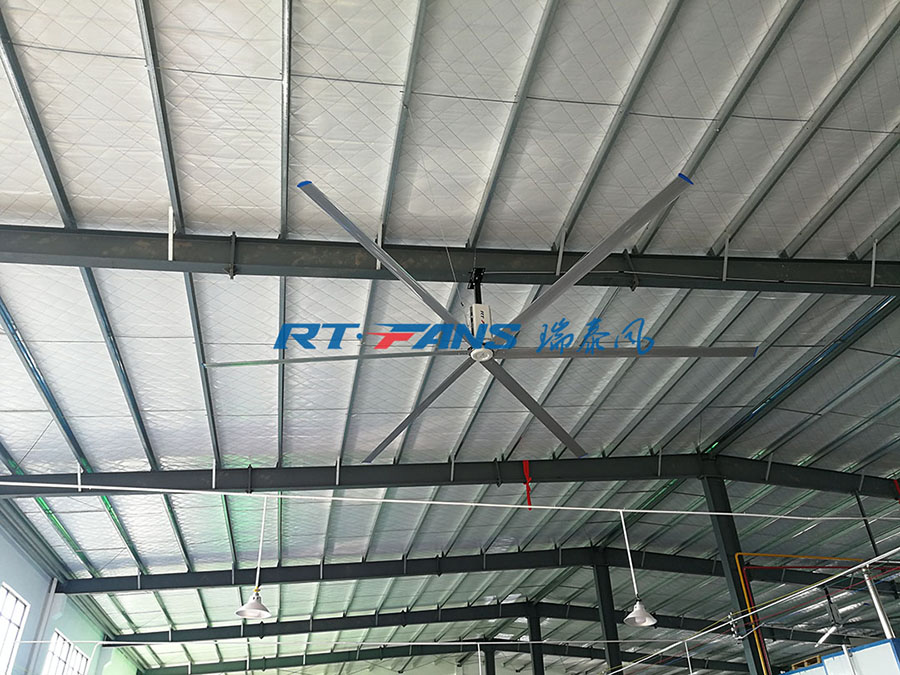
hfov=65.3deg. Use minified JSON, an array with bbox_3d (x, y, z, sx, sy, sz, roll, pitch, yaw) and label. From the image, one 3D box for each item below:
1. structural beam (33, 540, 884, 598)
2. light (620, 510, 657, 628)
[{"bbox_3d":[2.377,8.077,24.260,29.036,1.659,0.280,5,-35,-11],"label":"structural beam"},{"bbox_3d":[2.106,2.628,8.176,0.370,1.268,0.370,5,-35,-11],"label":"light"}]

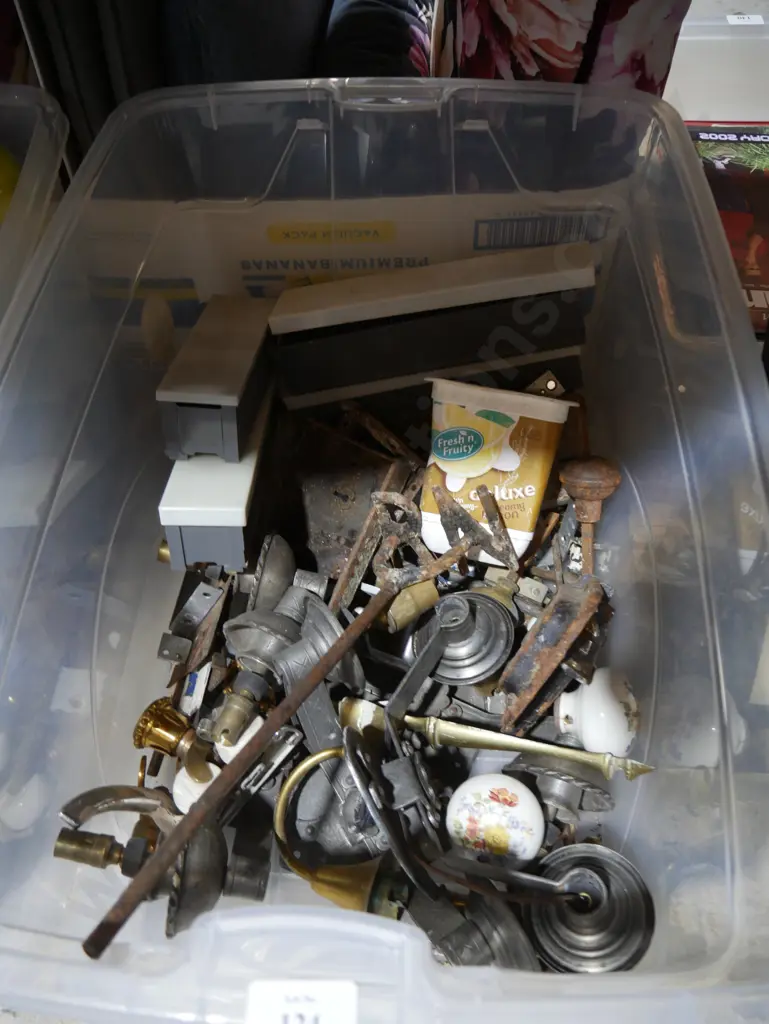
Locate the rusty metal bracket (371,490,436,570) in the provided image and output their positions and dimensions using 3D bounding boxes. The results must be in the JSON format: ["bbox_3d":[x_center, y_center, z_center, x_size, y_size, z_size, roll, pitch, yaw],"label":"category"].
[{"bbox_3d":[0.013,0.012,0.570,0.043,0.025,0.054,3,89,1],"label":"rusty metal bracket"}]

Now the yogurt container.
[{"bbox_3d":[0.073,-0.028,0.580,0.100,0.108,0.098,10,9,6],"label":"yogurt container"}]

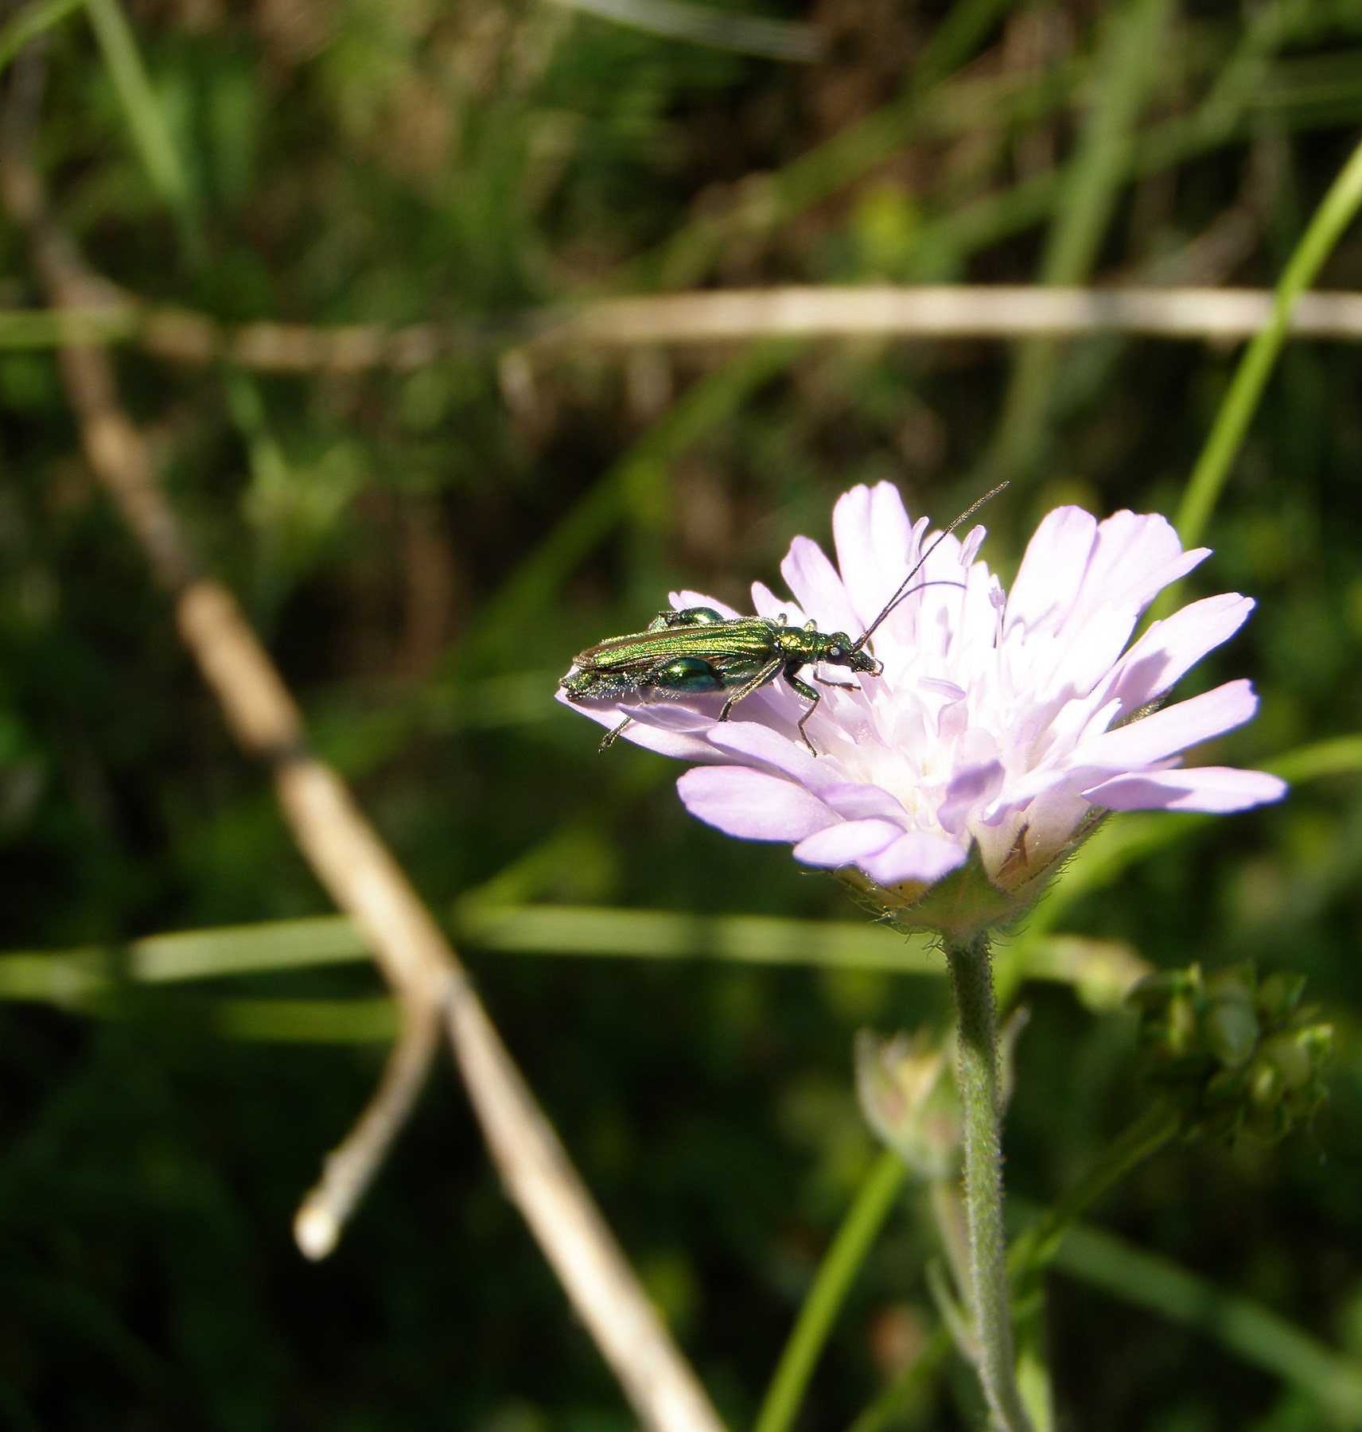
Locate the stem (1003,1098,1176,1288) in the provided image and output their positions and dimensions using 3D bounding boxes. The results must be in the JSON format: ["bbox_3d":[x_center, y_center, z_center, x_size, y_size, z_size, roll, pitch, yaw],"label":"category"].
[{"bbox_3d":[0.018,0.021,0.124,0.001,0.011,0.001,43,6,0],"label":"stem"}]

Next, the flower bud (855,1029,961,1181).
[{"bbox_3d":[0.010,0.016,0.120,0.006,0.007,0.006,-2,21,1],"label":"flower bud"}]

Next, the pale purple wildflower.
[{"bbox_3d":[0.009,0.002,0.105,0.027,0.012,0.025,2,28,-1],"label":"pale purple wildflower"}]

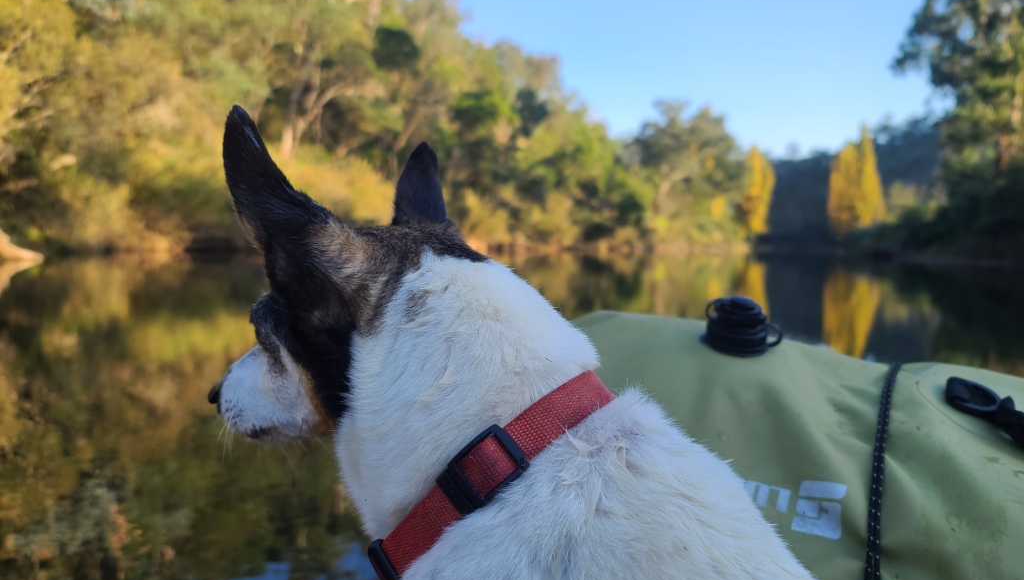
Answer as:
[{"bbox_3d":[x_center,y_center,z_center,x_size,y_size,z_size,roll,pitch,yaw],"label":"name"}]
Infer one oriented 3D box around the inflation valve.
[{"bbox_3d":[0.170,0.028,0.550,0.058,0.036,0.052,12,18,8],"label":"inflation valve"}]

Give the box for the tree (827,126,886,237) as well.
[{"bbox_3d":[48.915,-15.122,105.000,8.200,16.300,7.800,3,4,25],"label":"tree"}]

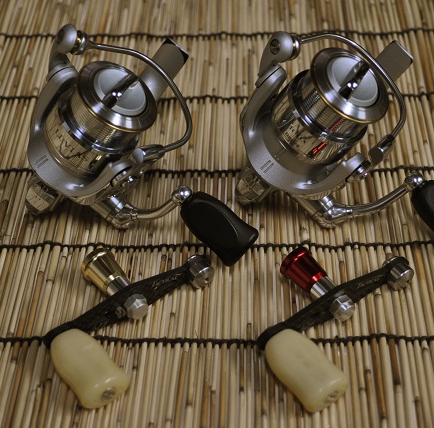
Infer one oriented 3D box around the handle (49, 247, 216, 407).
[{"bbox_3d":[-0.043,0.048,0.515,0.102,0.022,0.085,-24,48,-24],"label":"handle"}]

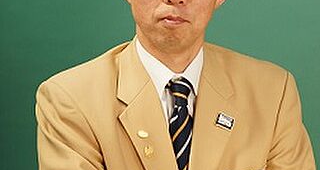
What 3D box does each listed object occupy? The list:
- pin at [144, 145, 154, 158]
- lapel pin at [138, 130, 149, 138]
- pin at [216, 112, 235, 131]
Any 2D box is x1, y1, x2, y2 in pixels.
[{"bbox_3d":[-0.017,0.101,2.430,0.014,0.018,0.003,3,-14,1],"label":"pin"},{"bbox_3d":[-0.025,0.075,2.430,0.016,0.011,0.003,10,-14,3],"label":"lapel pin"},{"bbox_3d":[0.100,0.056,2.450,0.025,0.019,0.003,22,-19,-11],"label":"pin"}]

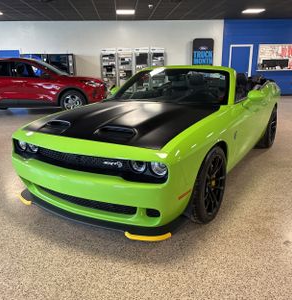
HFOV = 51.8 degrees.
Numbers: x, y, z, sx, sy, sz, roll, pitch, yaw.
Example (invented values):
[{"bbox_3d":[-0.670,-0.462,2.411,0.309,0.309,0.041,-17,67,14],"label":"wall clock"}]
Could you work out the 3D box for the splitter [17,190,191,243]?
[{"bbox_3d":[-0.503,0.529,2.660,1.740,0.090,0.460,8,18,30],"label":"splitter"}]

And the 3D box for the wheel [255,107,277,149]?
[{"bbox_3d":[2.048,-0.399,5.184,0.280,0.720,0.720,8,18,30],"label":"wheel"}]

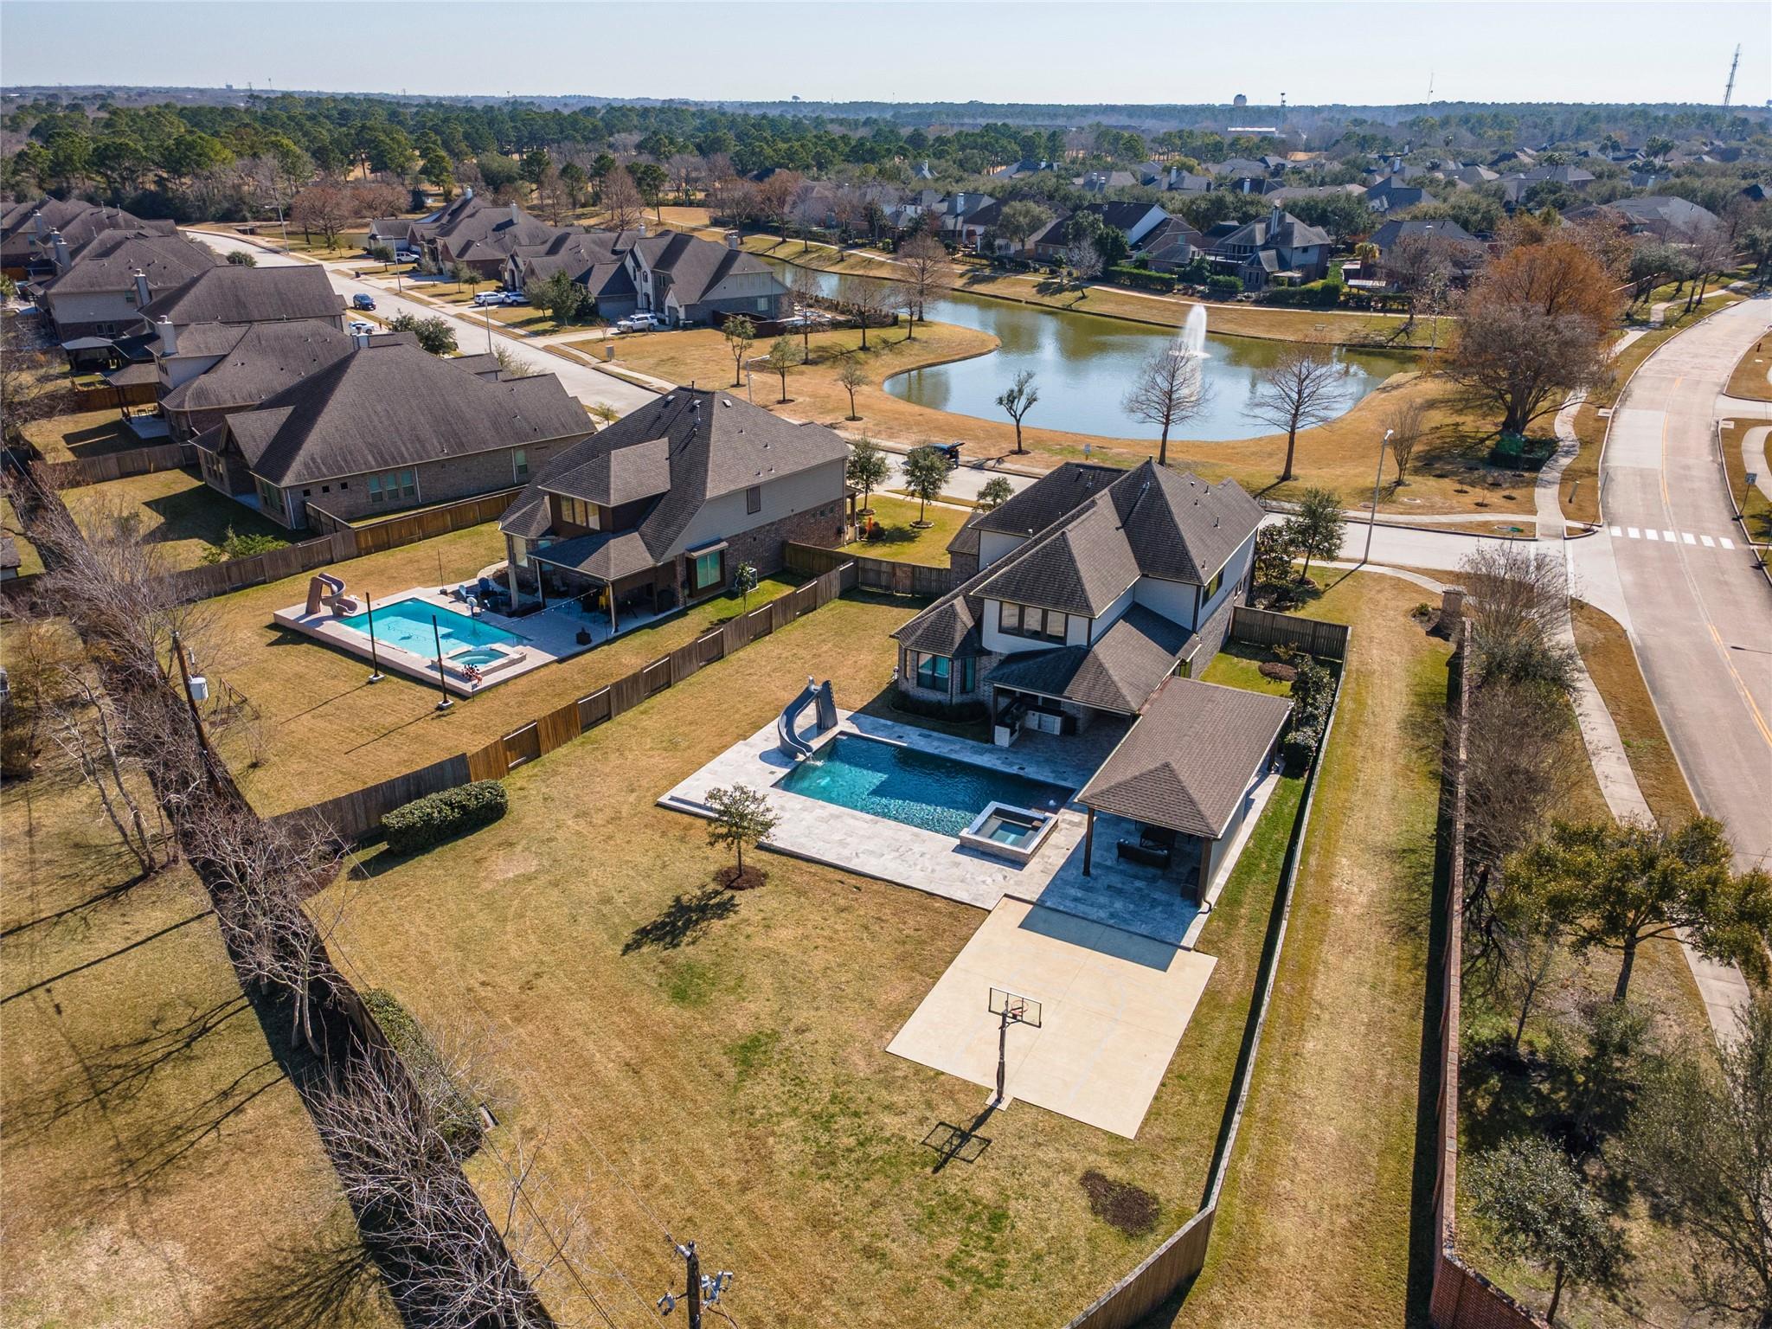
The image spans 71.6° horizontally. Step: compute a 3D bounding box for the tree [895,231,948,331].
[{"bbox_3d":[5.206,-57.430,183.660,7.657,12.945,7.657,1,25,1],"label":"tree"}]

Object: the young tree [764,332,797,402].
[{"bbox_3d":[-11.386,-32.596,135.499,3.664,7.190,3.664,-1,25,-4],"label":"young tree"}]

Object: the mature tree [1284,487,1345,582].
[{"bbox_3d":[29.765,-8.965,86.235,4.200,6.800,4.200,9,26,18],"label":"mature tree"}]

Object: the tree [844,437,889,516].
[{"bbox_3d":[-1.668,-15.740,101.295,3.700,6.276,3.700,1,25,0],"label":"tree"}]

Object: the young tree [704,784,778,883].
[{"bbox_3d":[-6.337,7.172,52.786,3.152,4.544,3.152,-3,25,-7],"label":"young tree"}]

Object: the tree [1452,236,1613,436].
[{"bbox_3d":[66.215,-33.198,124.929,16.000,18.600,16.000,13,27,25],"label":"tree"}]

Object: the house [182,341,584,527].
[{"bbox_3d":[-42.339,-22.058,107.248,28.000,11.200,18.500,-21,33,-39],"label":"house"}]

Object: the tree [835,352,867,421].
[{"bbox_3d":[-3.447,-29.298,130.019,3.300,6.793,3.300,1,25,0],"label":"tree"}]

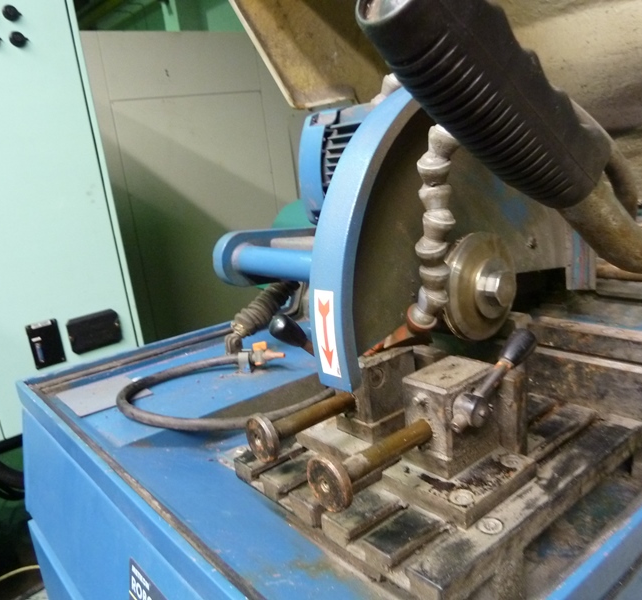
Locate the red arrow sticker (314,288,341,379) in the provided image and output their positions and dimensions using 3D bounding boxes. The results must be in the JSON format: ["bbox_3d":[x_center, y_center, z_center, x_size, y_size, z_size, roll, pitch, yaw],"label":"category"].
[{"bbox_3d":[0.005,0.029,0.483,0.004,0.073,0.025,-15,15,-36],"label":"red arrow sticker"}]

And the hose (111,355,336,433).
[{"bbox_3d":[-0.134,0.117,0.746,0.217,0.025,0.270,-17,16,-36],"label":"hose"}]

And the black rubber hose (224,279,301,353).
[{"bbox_3d":[-0.092,0.022,0.884,0.151,0.041,0.041,-44,-26,18],"label":"black rubber hose"}]

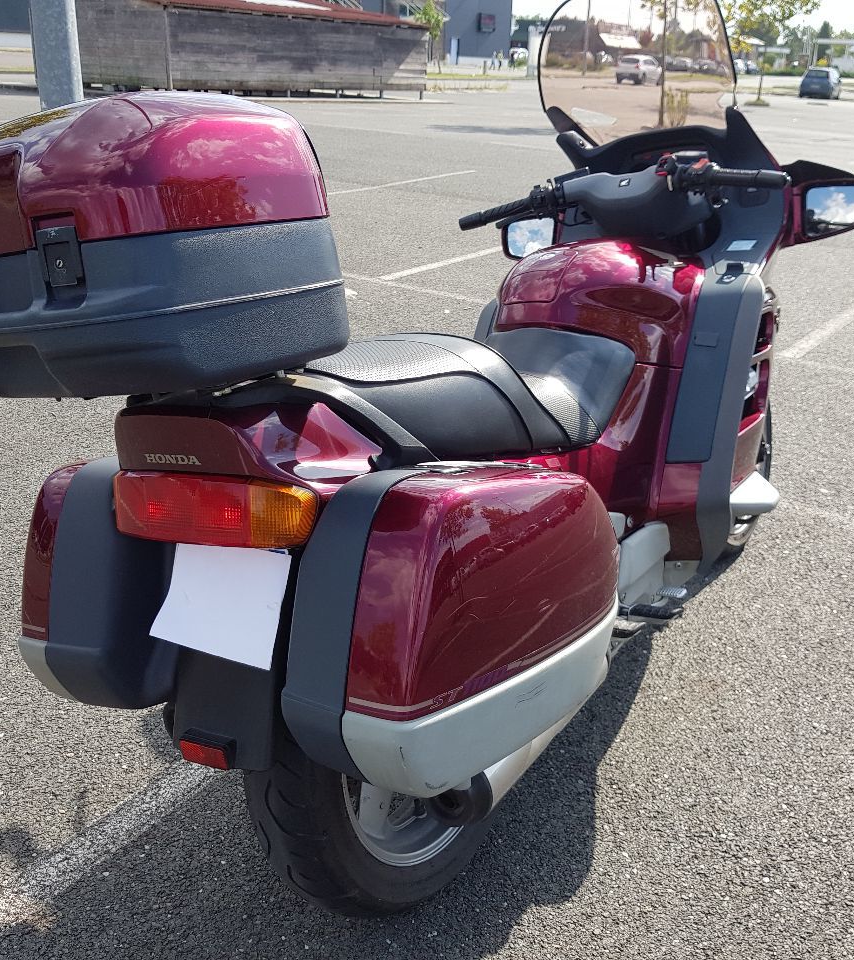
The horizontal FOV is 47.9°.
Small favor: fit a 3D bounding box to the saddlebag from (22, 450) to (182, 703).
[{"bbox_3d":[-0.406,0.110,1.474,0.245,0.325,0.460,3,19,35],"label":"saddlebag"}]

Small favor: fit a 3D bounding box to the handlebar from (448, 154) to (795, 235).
[{"bbox_3d":[0.429,-0.609,2.107,0.760,0.160,0.220,3,19,35],"label":"handlebar"}]

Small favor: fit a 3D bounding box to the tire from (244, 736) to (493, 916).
[{"bbox_3d":[-0.029,0.352,1.526,0.160,0.650,0.650,3,19,35],"label":"tire"}]

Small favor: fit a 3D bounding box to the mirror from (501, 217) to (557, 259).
[{"bbox_3d":[0.306,-0.649,2.556,0.180,0.165,0.160,3,19,35],"label":"mirror"}]

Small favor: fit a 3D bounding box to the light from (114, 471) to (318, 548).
[{"bbox_3d":[-0.263,0.020,1.172,0.360,0.087,0.095,3,19,35],"label":"light"}]

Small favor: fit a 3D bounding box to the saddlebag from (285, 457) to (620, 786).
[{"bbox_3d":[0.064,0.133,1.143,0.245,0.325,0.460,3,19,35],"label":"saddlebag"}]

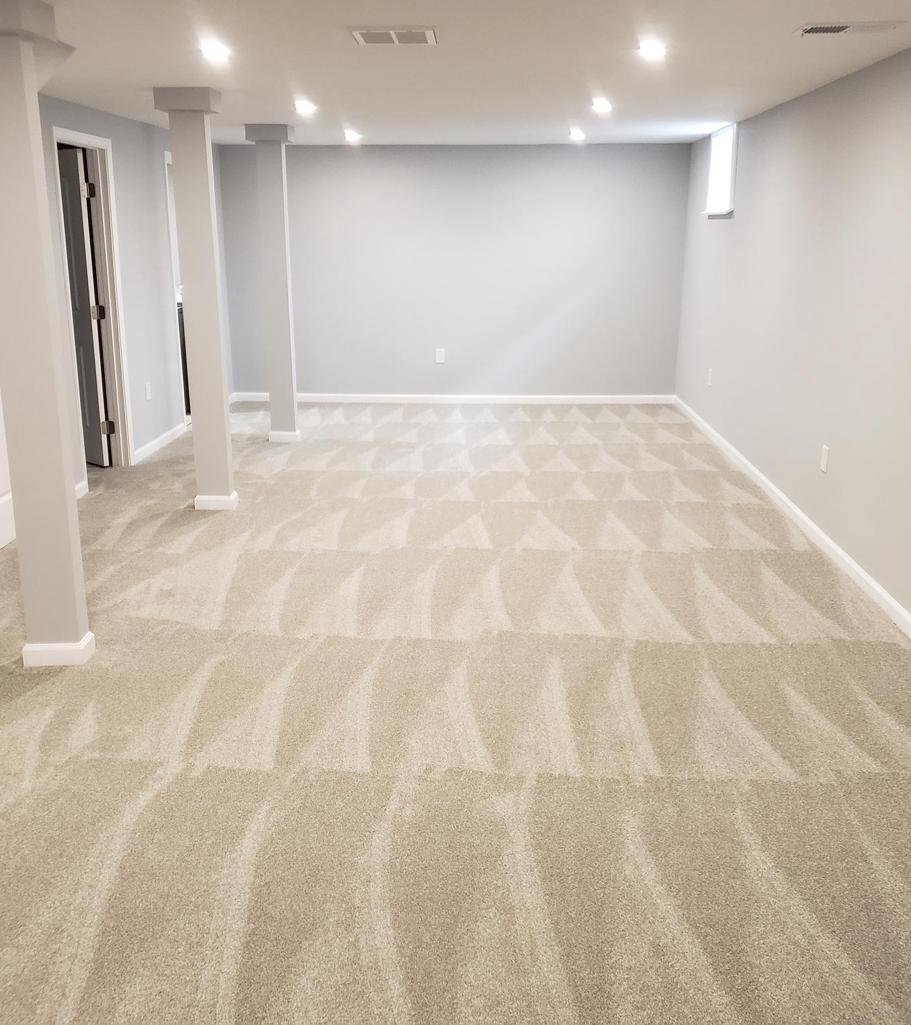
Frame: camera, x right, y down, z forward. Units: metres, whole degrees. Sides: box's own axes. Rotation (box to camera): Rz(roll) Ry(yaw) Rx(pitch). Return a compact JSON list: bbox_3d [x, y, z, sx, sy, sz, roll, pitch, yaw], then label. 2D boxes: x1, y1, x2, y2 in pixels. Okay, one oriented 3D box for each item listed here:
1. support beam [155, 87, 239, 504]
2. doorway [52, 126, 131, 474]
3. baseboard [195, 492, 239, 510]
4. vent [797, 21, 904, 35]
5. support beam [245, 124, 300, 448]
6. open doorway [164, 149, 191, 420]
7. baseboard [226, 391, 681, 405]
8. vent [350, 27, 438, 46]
[{"bbox_3d":[-1.436,-1.129,5.694,0.300,2.272,0.200,1,15,2],"label":"support beam"},{"bbox_3d":[-2.273,-1.248,6.412,0.130,2.115,0.850,1,15,2],"label":"doorway"},{"bbox_3d":[-1.387,-0.077,5.976,0.220,0.093,0.130,1,15,2],"label":"baseboard"},{"bbox_3d":[1.433,-1.753,3.729,0.360,0.020,0.210,1,15,2],"label":"vent"},{"bbox_3d":[-1.336,-1.655,7.591,0.300,2.272,0.200,1,15,2],"label":"support beam"},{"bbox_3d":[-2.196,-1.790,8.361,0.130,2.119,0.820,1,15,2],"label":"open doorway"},{"bbox_3d":[-0.021,-1.054,9.512,4.106,0.093,0.018,1,15,2],"label":"baseboard"},{"bbox_3d":[-0.236,-1.802,3.896,0.315,0.020,0.300,1,15,2],"label":"vent"}]

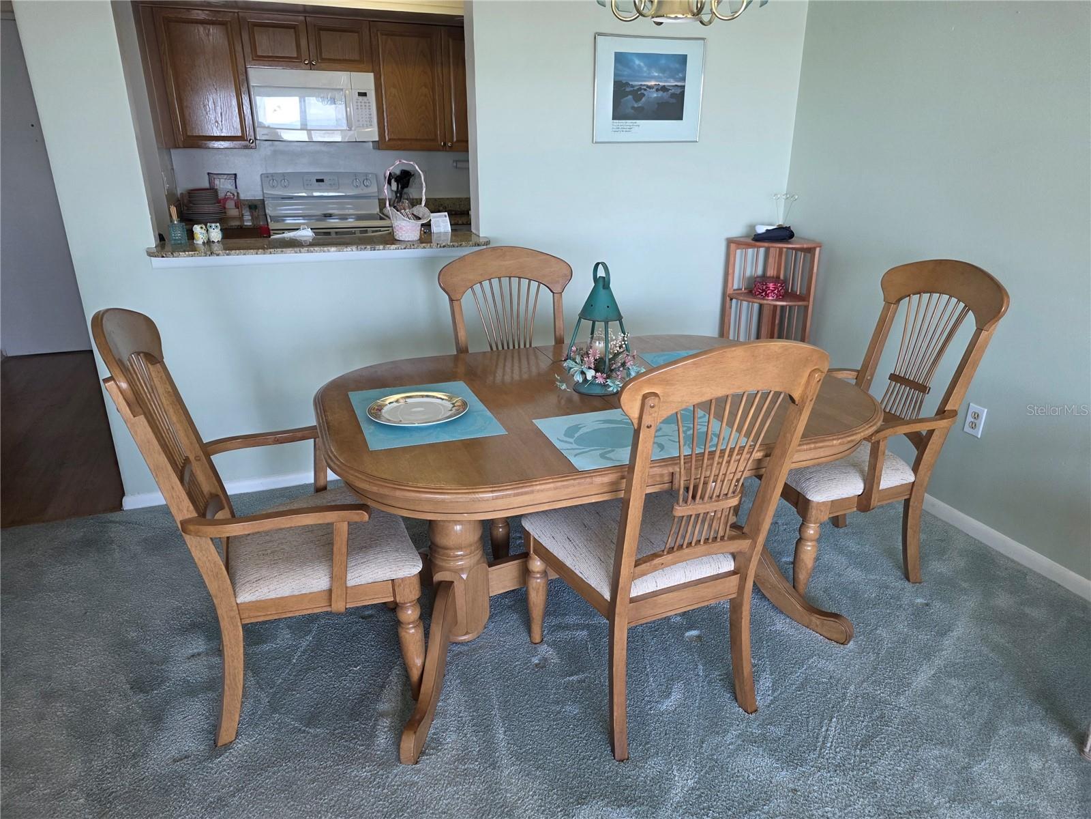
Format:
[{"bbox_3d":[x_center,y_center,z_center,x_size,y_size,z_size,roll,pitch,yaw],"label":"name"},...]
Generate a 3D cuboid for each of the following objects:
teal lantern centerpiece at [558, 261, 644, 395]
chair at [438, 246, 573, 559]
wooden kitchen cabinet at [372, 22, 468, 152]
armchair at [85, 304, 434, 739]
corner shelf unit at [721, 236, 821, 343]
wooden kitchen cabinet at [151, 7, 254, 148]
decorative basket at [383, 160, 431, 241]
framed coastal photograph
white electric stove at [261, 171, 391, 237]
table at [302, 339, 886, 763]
[{"bbox_3d":[0.161,-0.233,2.069,0.213,0.361,0.200,-7,21,-19],"label":"teal lantern centerpiece"},{"bbox_3d":[-0.039,0.045,2.433,0.495,1.075,0.630,-7,21,-19],"label":"chair"},{"bbox_3d":[-0.779,-2.186,4.966,0.822,0.759,0.325,-7,21,-19],"label":"wooden kitchen cabinet"},{"bbox_3d":[-0.681,0.245,1.887,0.660,1.067,0.580,-7,21,-19],"label":"armchair"},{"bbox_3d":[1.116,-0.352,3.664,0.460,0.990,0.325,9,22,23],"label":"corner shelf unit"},{"bbox_3d":[-2.111,-2.025,4.506,0.491,0.759,0.325,-7,21,-19],"label":"wooden kitchen cabinet"},{"bbox_3d":[-0.566,-0.859,2.972,0.162,0.307,0.165,-7,21,-19],"label":"decorative basket"},{"bbox_3d":[0.457,-1.387,3.159,0.520,0.426,0.027,-7,21,-19],"label":"framed coastal photograph"},{"bbox_3d":[-1.460,-0.965,4.973,0.762,1.210,0.660,-7,21,-19],"label":"white electric stove"},{"bbox_3d":[0.135,0.298,2.223,1.533,0.745,1.072,-7,21,-19],"label":"table"}]

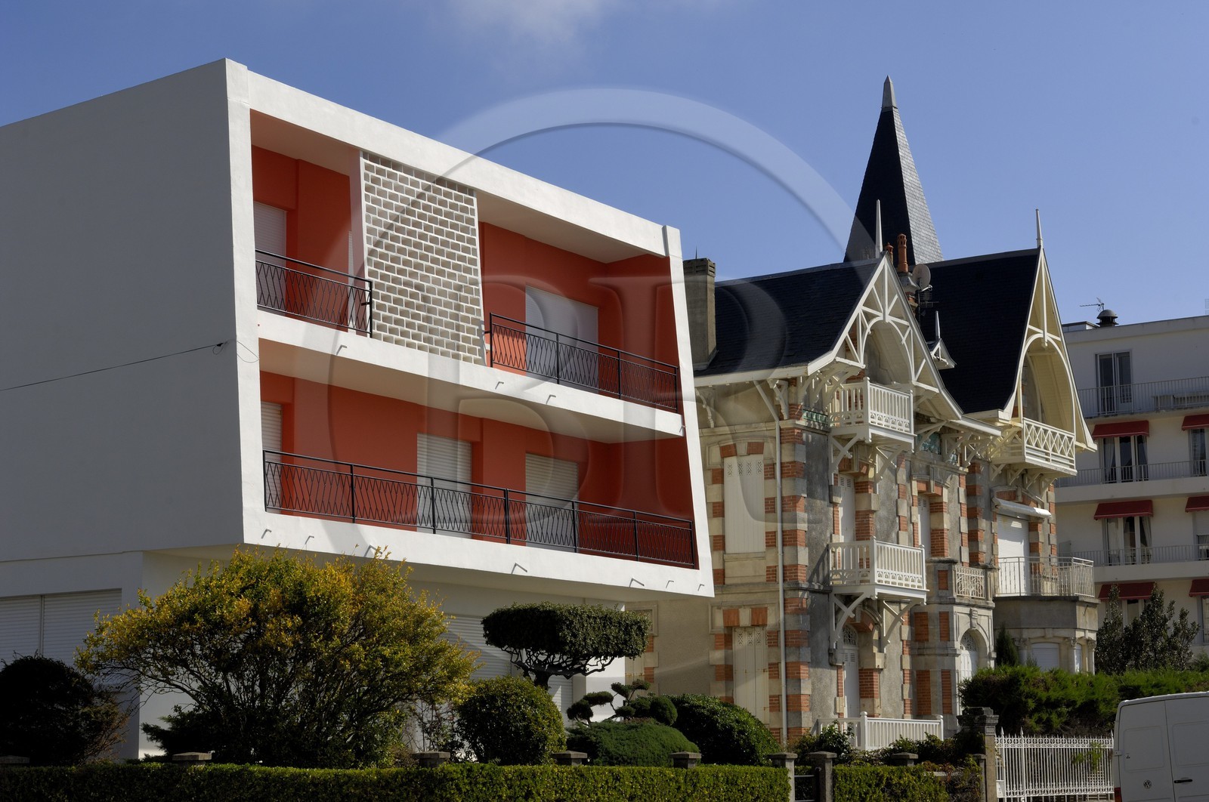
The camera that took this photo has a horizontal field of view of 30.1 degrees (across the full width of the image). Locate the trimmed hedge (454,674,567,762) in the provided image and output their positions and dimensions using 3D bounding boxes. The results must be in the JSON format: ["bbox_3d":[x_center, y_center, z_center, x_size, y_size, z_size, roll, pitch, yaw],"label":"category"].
[{"bbox_3d":[-1.300,4.563,31.081,1.550,1.500,1.550,0,-9,0],"label":"trimmed hedge"}]

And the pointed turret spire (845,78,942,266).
[{"bbox_3d":[7.659,-5.834,59.924,2.350,5.800,2.350,-7,-11,32],"label":"pointed turret spire"}]

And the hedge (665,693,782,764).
[{"bbox_3d":[1.800,5.284,35.192,1.970,1.370,1.970,-6,-11,32],"label":"hedge"}]

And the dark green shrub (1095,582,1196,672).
[{"bbox_3d":[14.619,7.466,60.603,2.700,5.020,3.030,-6,-11,32],"label":"dark green shrub"}]

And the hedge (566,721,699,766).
[{"bbox_3d":[0.385,5.152,32.929,2.030,0.900,2.030,-6,-11,32],"label":"hedge"}]

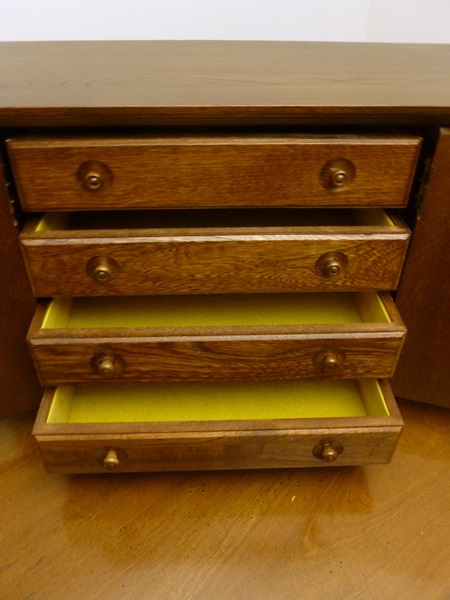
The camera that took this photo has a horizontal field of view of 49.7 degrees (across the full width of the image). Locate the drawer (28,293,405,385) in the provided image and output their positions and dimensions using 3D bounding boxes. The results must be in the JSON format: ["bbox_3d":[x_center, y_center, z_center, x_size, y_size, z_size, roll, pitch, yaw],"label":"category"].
[{"bbox_3d":[-0.009,0.011,0.585,0.390,0.073,0.197,-1,38,-2],"label":"drawer"}]

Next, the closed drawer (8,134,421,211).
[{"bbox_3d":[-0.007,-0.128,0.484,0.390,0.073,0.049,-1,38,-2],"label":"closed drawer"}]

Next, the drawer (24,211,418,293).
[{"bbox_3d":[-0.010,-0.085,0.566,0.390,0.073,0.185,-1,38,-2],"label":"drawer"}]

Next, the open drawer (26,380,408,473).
[{"bbox_3d":[-0.008,0.111,0.596,0.390,0.073,0.197,-1,38,-2],"label":"open drawer"}]

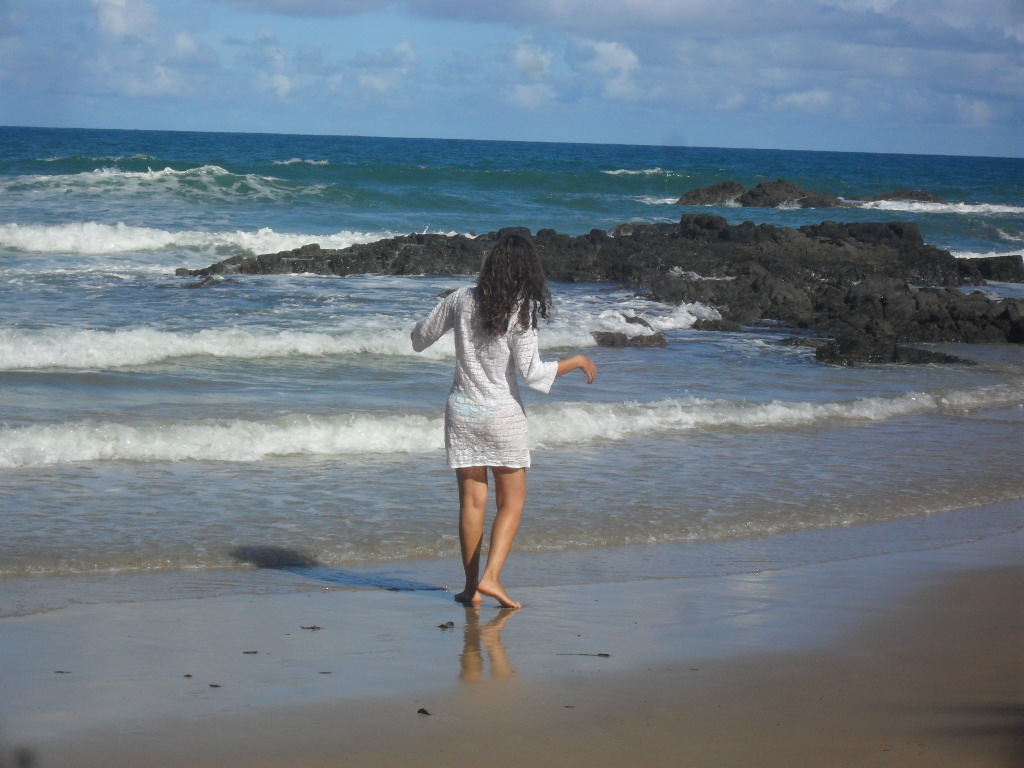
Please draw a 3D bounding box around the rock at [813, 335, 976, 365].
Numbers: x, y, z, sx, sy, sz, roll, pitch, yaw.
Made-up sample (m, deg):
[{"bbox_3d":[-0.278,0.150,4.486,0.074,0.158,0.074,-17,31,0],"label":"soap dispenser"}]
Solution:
[{"bbox_3d":[4.104,-0.361,33.500,1.550,0.290,0.850,1,5,-12],"label":"rock"}]

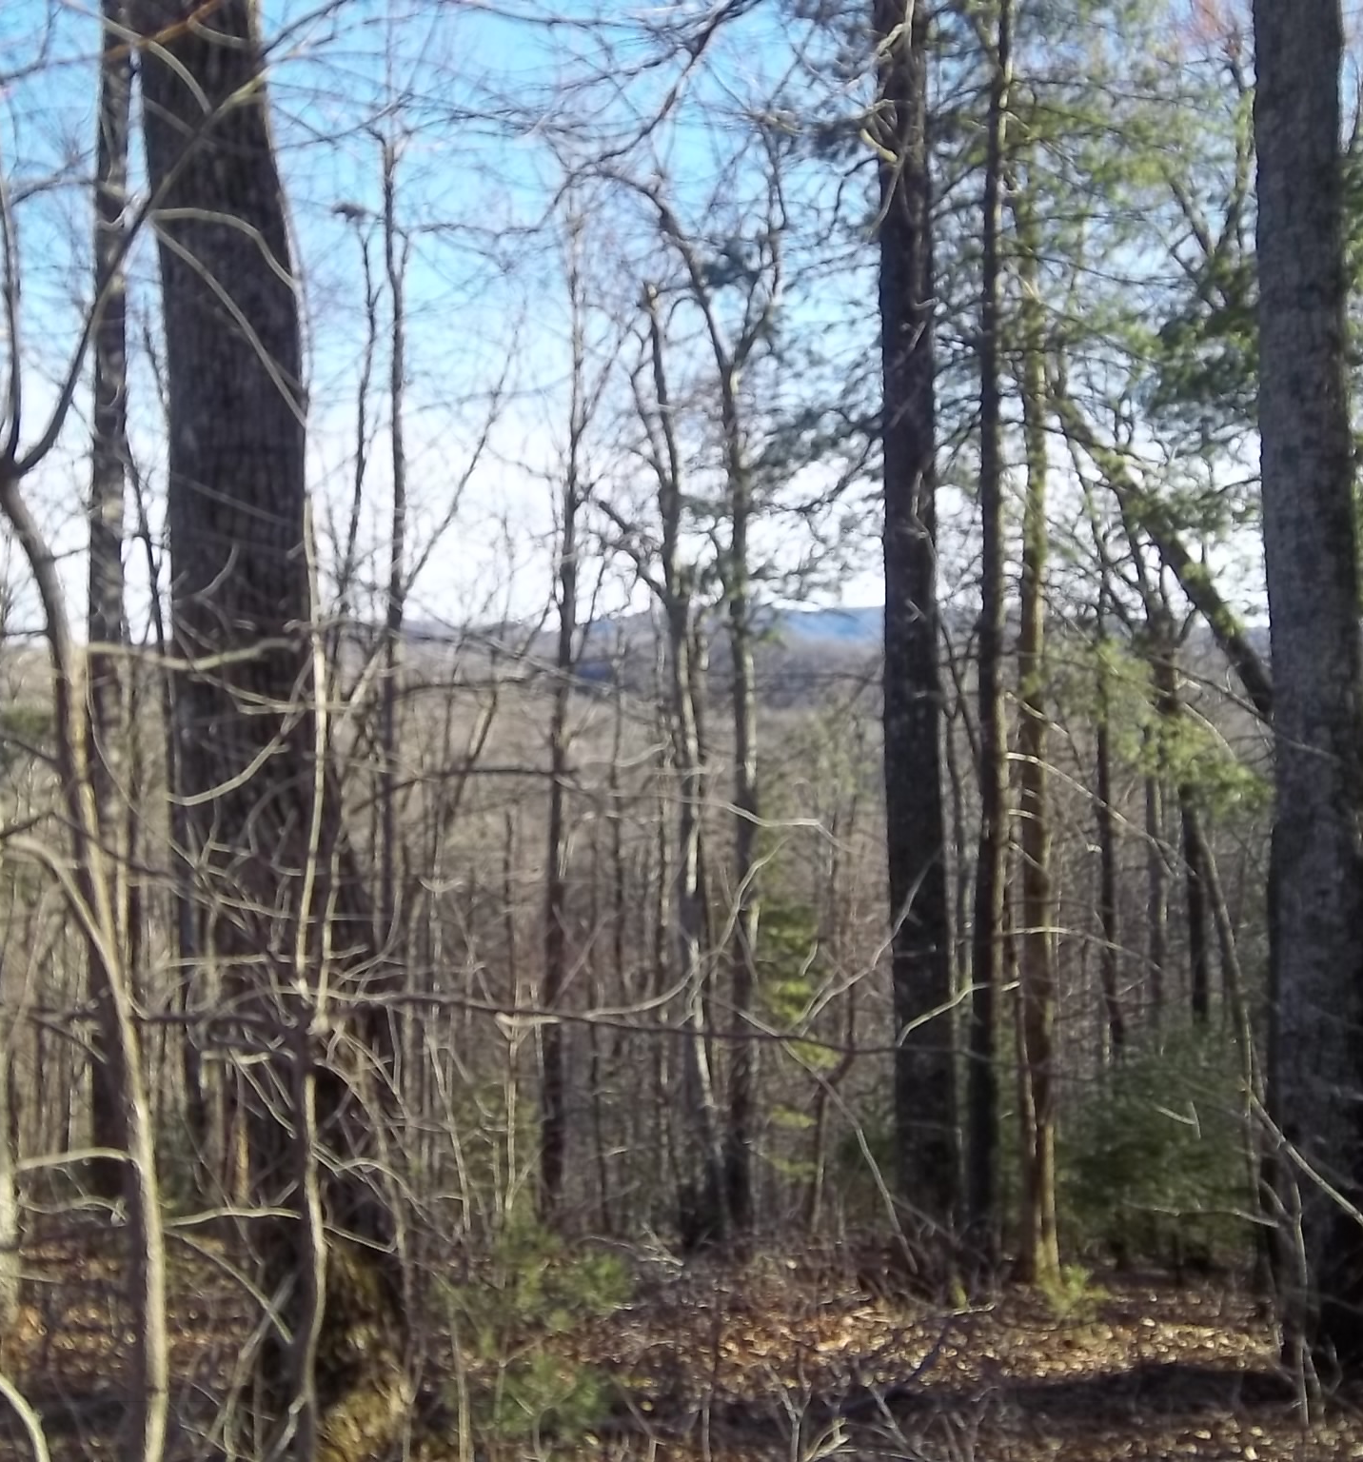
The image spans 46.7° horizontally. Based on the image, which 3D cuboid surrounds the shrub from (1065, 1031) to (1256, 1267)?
[{"bbox_3d":[2.415,2.121,8.000,0.980,1.200,0.920,-1,3,0],"label":"shrub"}]

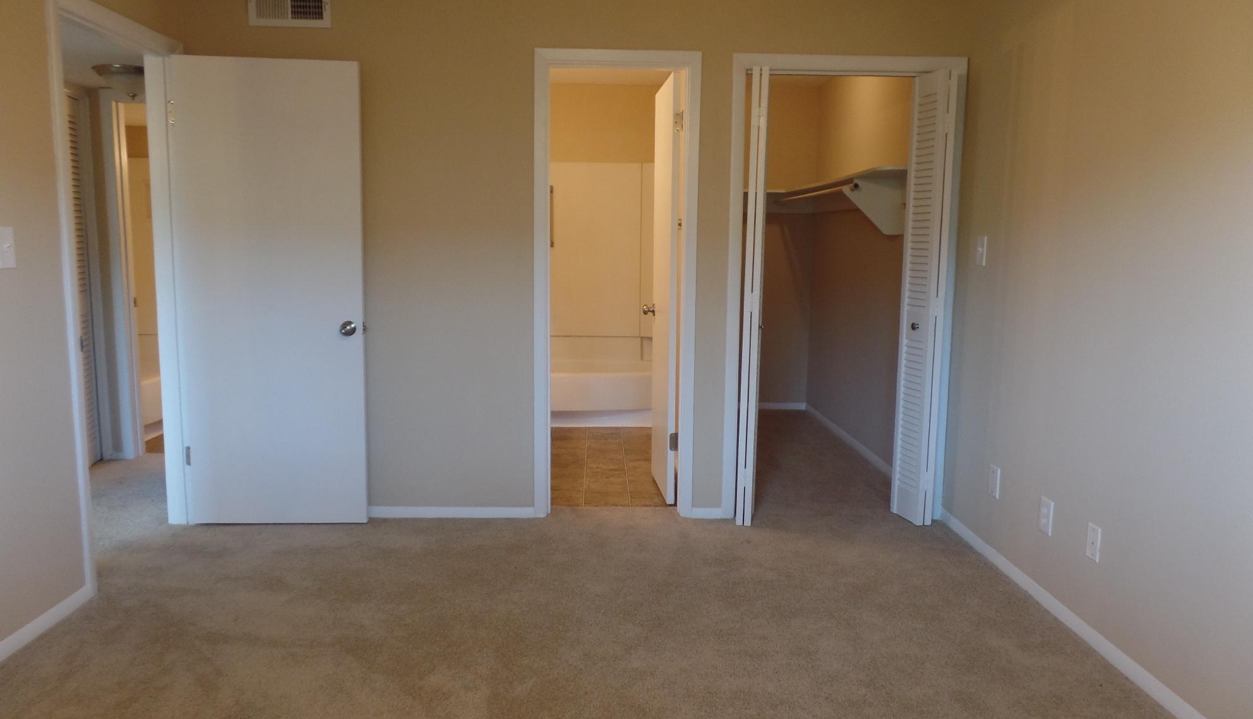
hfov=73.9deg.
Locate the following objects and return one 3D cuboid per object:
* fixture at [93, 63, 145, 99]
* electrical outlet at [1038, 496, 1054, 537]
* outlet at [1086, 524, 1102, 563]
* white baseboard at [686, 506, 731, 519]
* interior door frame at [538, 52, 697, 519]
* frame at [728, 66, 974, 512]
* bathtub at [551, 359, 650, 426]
[{"bbox_3d":[-2.368,-1.333,3.992,0.390,0.170,0.390,0,8,-1],"label":"fixture"},{"bbox_3d":[1.494,0.560,2.970,0.010,0.117,0.073,0,8,-1],"label":"electrical outlet"},{"bbox_3d":[1.499,0.588,2.682,0.010,0.114,0.071,0,8,-1],"label":"outlet"},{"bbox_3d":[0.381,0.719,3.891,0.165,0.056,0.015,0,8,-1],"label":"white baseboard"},{"bbox_3d":[-0.048,-0.306,3.803,0.730,2.103,0.120,0,8,-1],"label":"interior door frame"},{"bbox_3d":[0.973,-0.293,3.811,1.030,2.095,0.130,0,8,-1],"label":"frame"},{"bbox_3d":[-0.388,0.240,6.201,1.500,0.380,0.760,0,8,-1],"label":"bathtub"}]

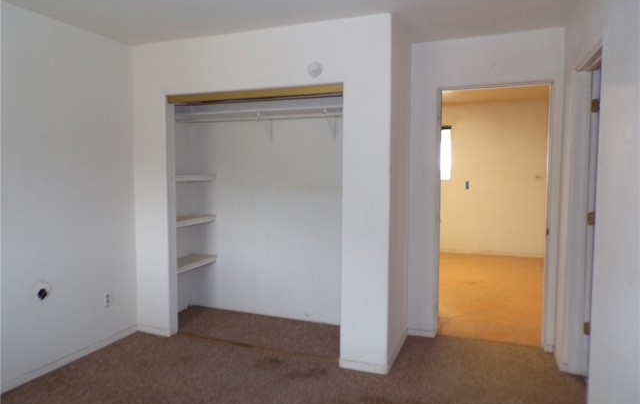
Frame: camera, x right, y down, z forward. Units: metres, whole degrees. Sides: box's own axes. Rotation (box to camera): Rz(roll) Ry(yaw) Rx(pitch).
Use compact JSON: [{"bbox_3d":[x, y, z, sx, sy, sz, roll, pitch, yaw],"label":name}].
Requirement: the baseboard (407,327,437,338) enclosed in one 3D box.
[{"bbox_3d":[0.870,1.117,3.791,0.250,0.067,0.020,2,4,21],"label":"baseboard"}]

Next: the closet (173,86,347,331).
[{"bbox_3d":[-0.473,0.136,3.819,1.719,2.007,0.804,2,4,21],"label":"closet"}]

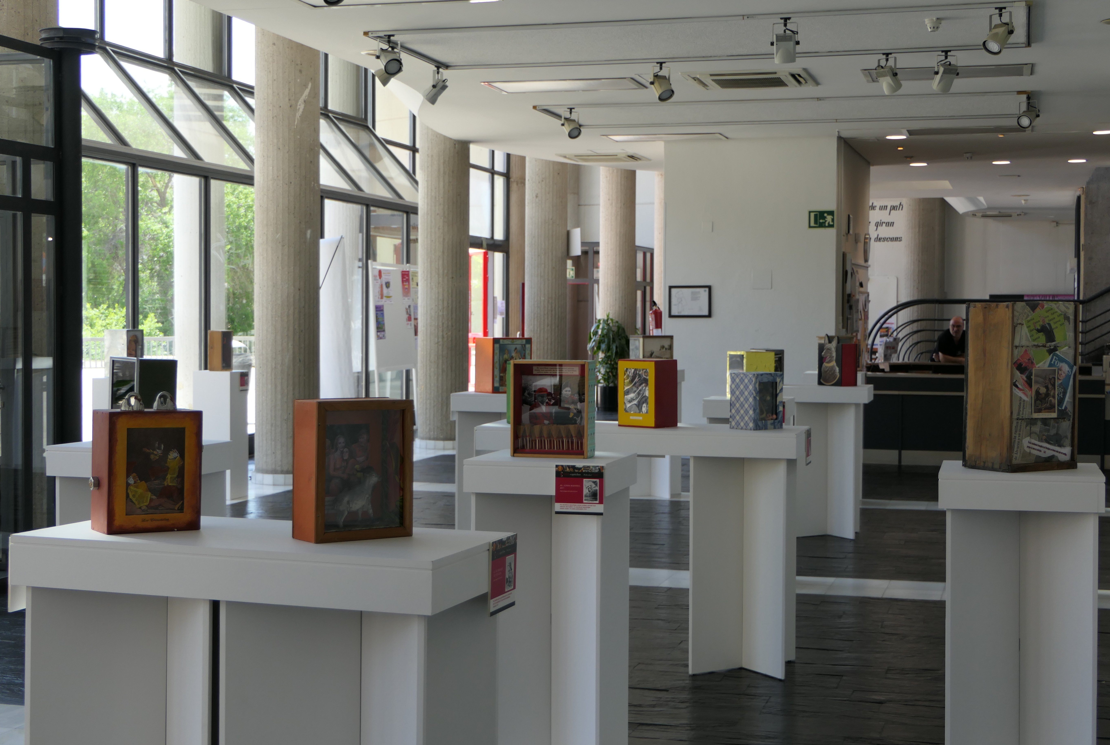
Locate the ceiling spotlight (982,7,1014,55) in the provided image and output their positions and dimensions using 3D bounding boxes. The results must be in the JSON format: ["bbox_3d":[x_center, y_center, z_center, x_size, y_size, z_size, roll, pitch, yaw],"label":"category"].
[{"bbox_3d":[2.714,-2.083,9.668,0.200,0.292,0.160,-1,2,-31],"label":"ceiling spotlight"}]

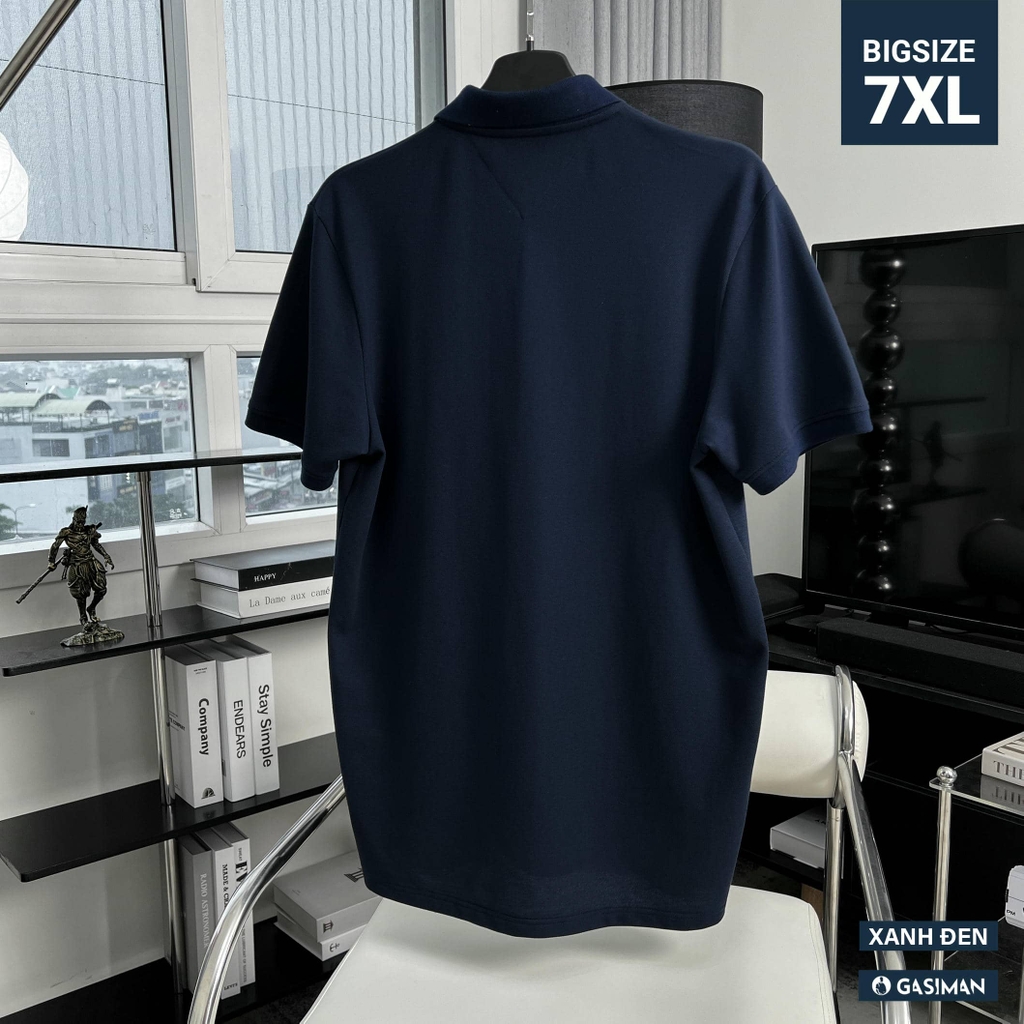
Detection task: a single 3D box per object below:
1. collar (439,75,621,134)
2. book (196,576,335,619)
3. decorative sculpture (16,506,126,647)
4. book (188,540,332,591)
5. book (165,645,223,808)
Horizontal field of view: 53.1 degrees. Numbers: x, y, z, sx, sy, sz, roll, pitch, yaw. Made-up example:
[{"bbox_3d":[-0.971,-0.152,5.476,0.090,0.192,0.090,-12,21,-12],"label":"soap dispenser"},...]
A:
[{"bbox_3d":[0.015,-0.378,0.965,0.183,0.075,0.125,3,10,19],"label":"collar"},{"bbox_3d":[-0.396,0.133,1.836,0.274,0.045,0.197,-8,7,-38],"label":"book"},{"bbox_3d":[-0.667,0.098,1.557,0.141,0.206,0.110,-6,11,-30],"label":"decorative sculpture"},{"bbox_3d":[-0.399,0.093,1.839,0.283,0.035,0.209,-8,7,-38],"label":"book"},{"bbox_3d":[-0.547,0.355,1.726,0.049,0.241,0.146,-8,12,-40],"label":"book"}]

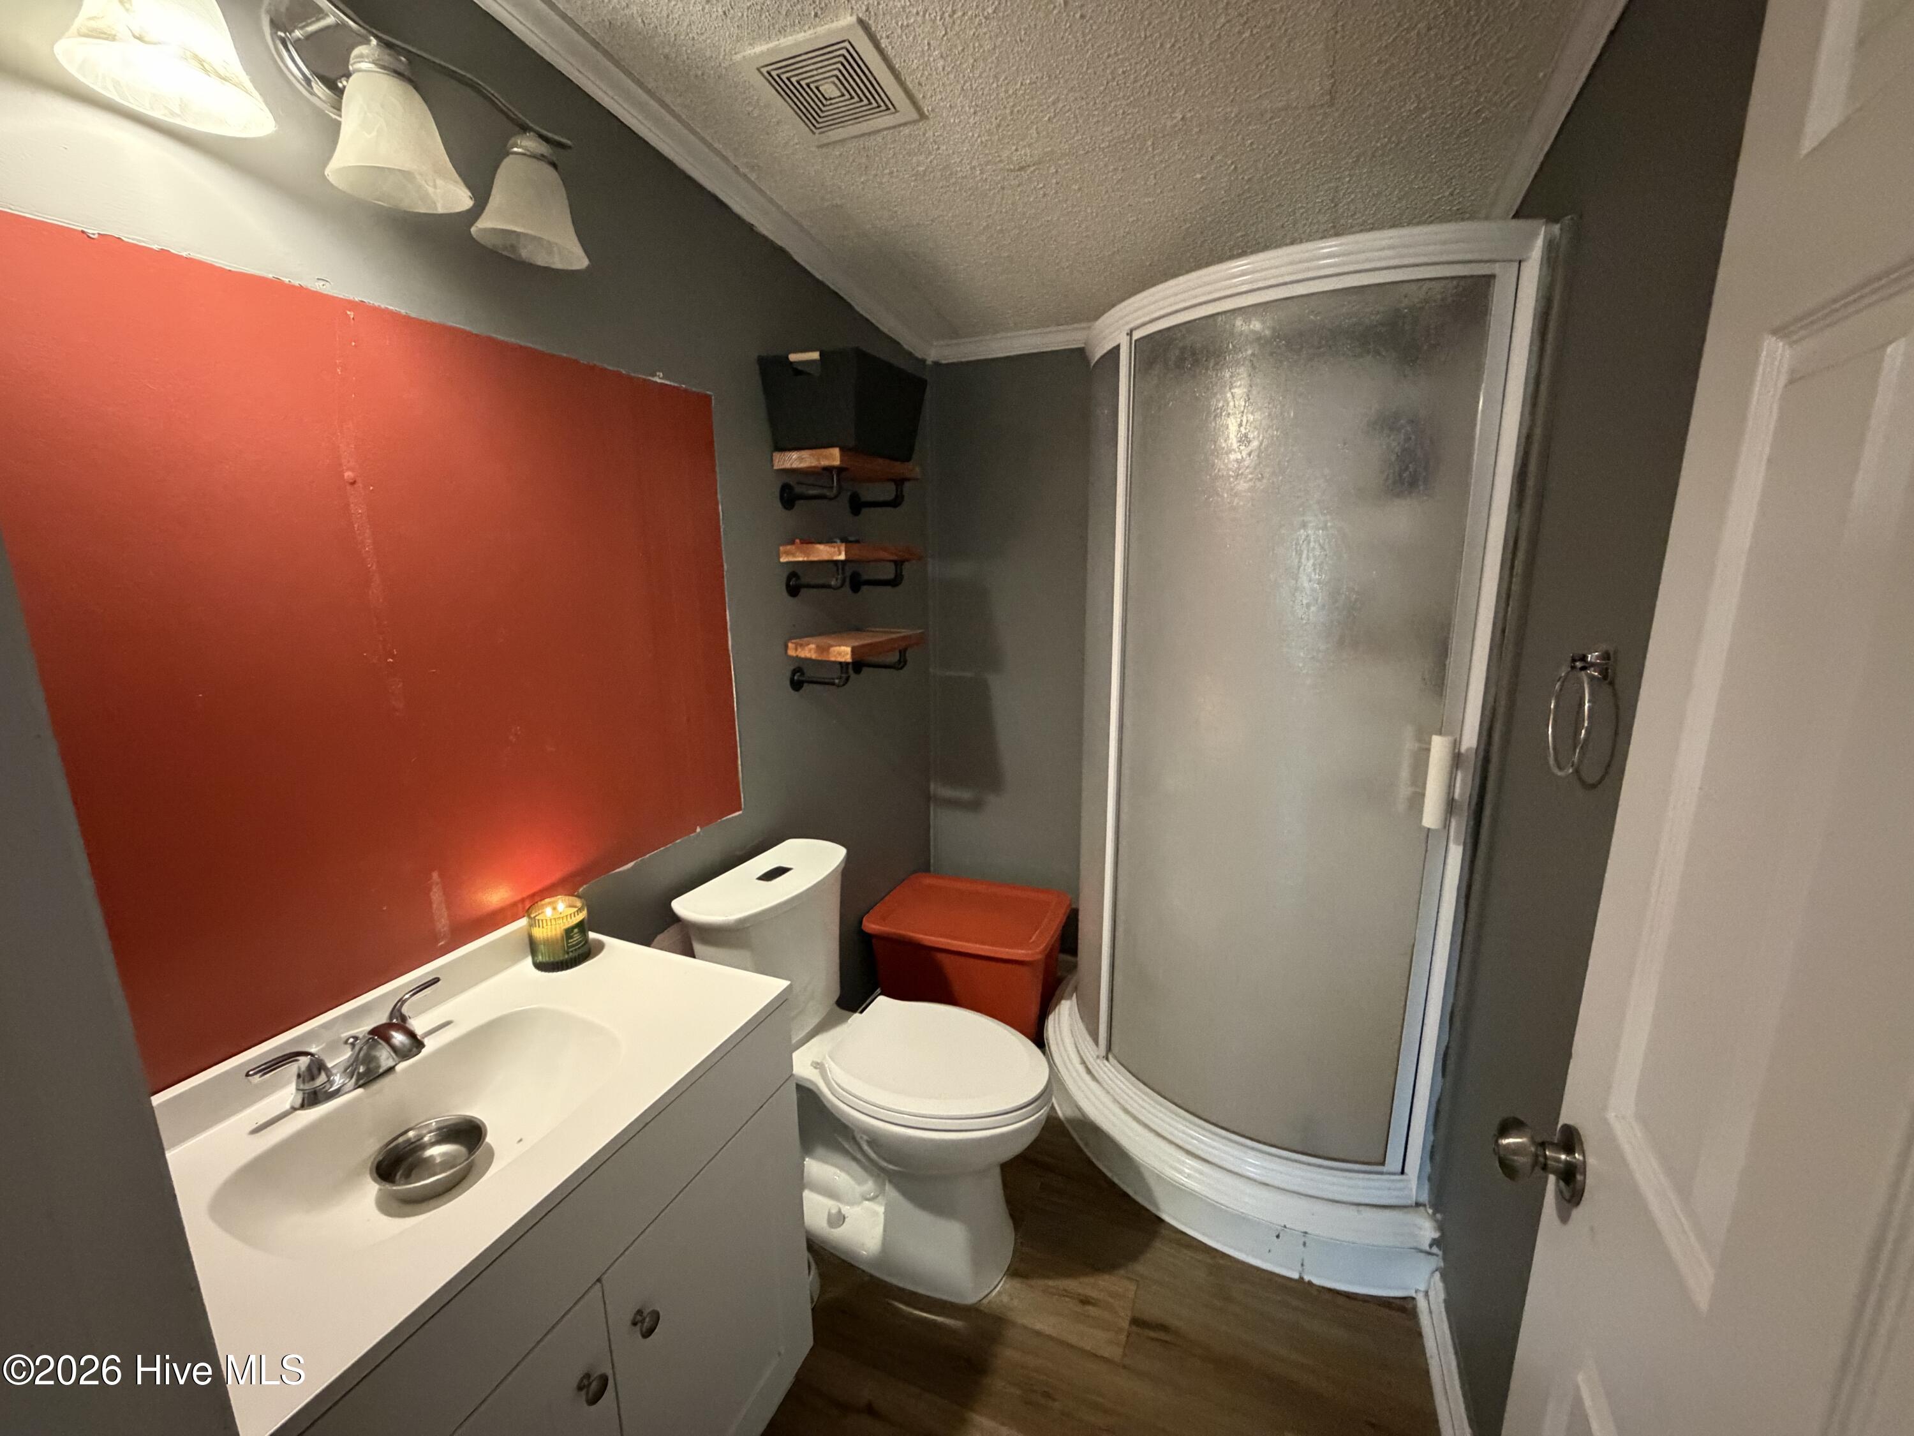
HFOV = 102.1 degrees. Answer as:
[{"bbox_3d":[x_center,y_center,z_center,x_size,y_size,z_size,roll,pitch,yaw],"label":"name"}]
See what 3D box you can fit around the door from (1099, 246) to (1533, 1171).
[{"bbox_3d":[0.648,0.067,1.657,0.750,1.820,0.180,7,14,35],"label":"door"}]

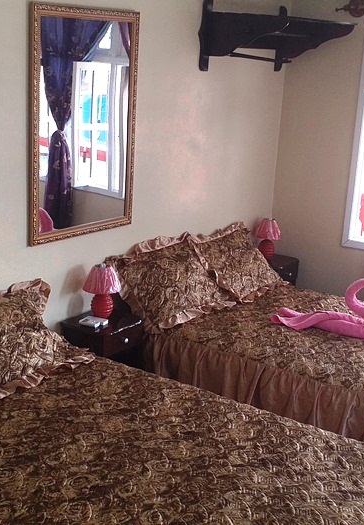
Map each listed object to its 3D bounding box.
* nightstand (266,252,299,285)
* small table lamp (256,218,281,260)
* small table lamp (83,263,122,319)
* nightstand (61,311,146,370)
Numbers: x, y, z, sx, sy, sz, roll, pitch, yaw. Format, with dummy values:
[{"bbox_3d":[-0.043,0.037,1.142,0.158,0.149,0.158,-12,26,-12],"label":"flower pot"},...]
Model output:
[{"bbox_3d":[0.568,0.273,5.011,0.261,0.576,0.333,14,18,35],"label":"nightstand"},{"bbox_3d":[0.574,-0.150,4.968,0.176,0.265,0.176,3,15,-1],"label":"small table lamp"},{"bbox_3d":[-0.389,0.148,3.728,0.189,0.266,0.189,3,15,-1],"label":"small table lamp"},{"bbox_3d":[-0.405,0.564,3.762,0.283,0.554,0.337,14,18,35],"label":"nightstand"}]

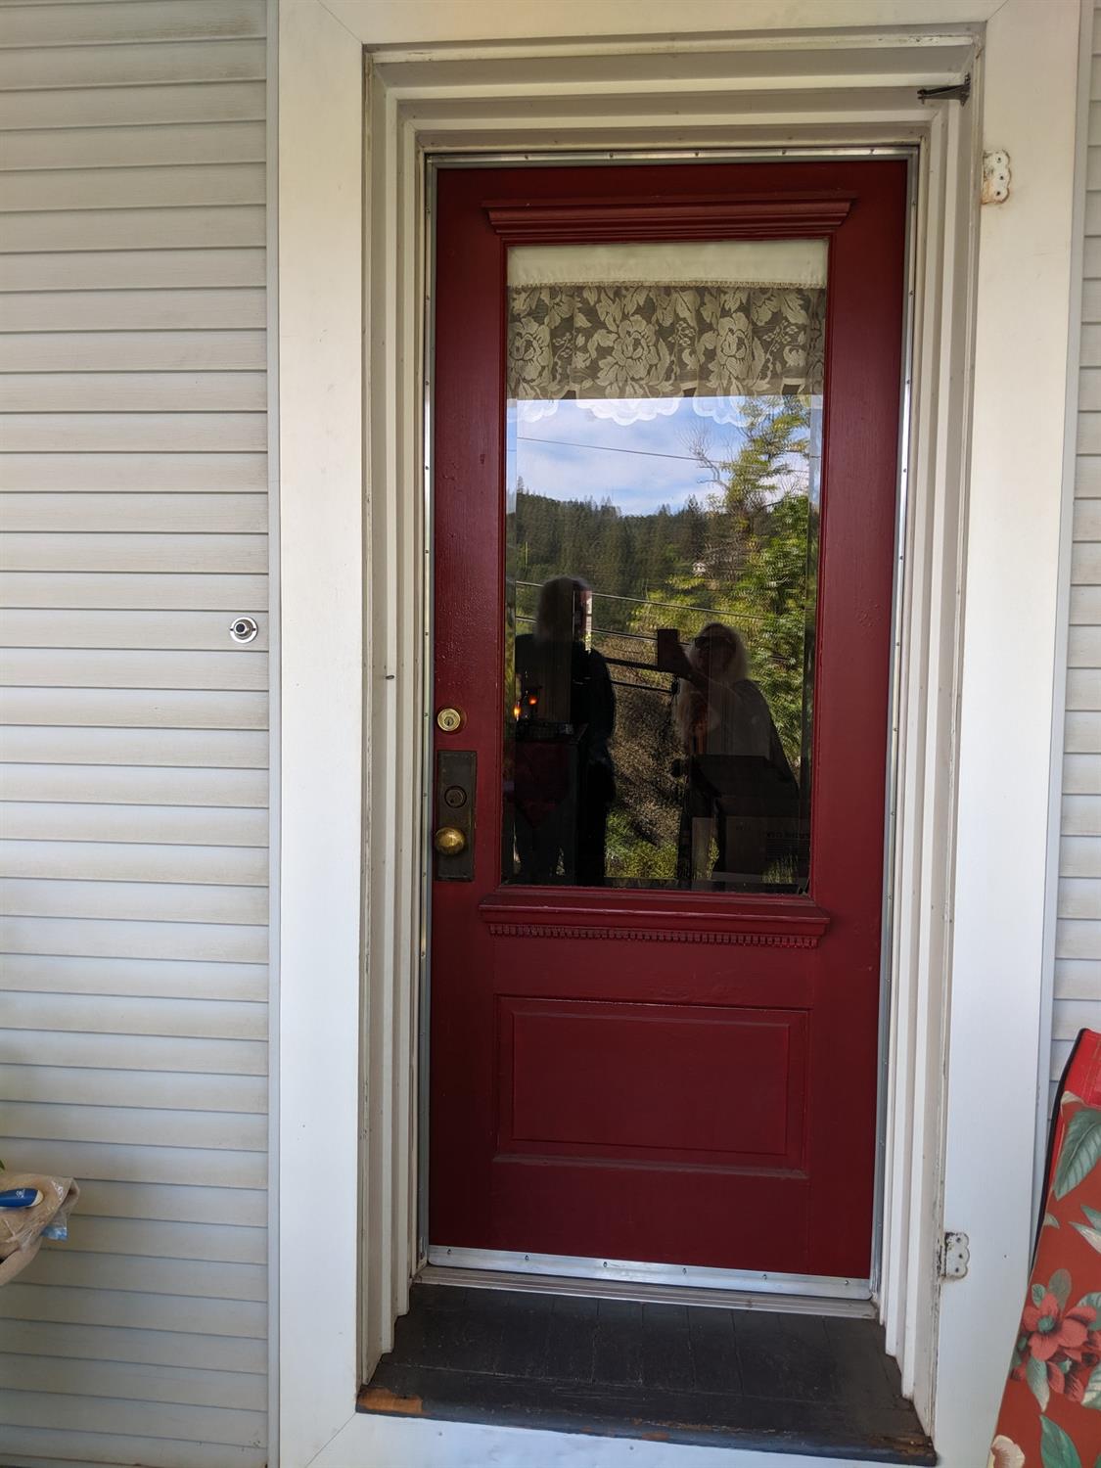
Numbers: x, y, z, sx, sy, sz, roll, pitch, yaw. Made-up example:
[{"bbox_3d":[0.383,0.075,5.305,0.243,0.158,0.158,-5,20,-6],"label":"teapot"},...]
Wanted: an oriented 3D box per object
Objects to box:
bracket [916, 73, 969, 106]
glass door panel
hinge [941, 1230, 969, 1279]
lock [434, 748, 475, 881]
[{"bbox_3d":[0.620,-1.019,1.813,0.075,0.036,0.044,1,3,5],"label":"bracket"},{"bbox_3d":[0.204,-0.301,2.135,0.585,1.200,0.025,1,3,5],"label":"glass door panel"},{"bbox_3d":[0.635,0.818,1.796,0.044,0.077,0.010,1,3,5],"label":"hinge"},{"bbox_3d":[-0.185,0.161,2.157,0.075,0.250,0.070,1,3,5],"label":"lock"}]

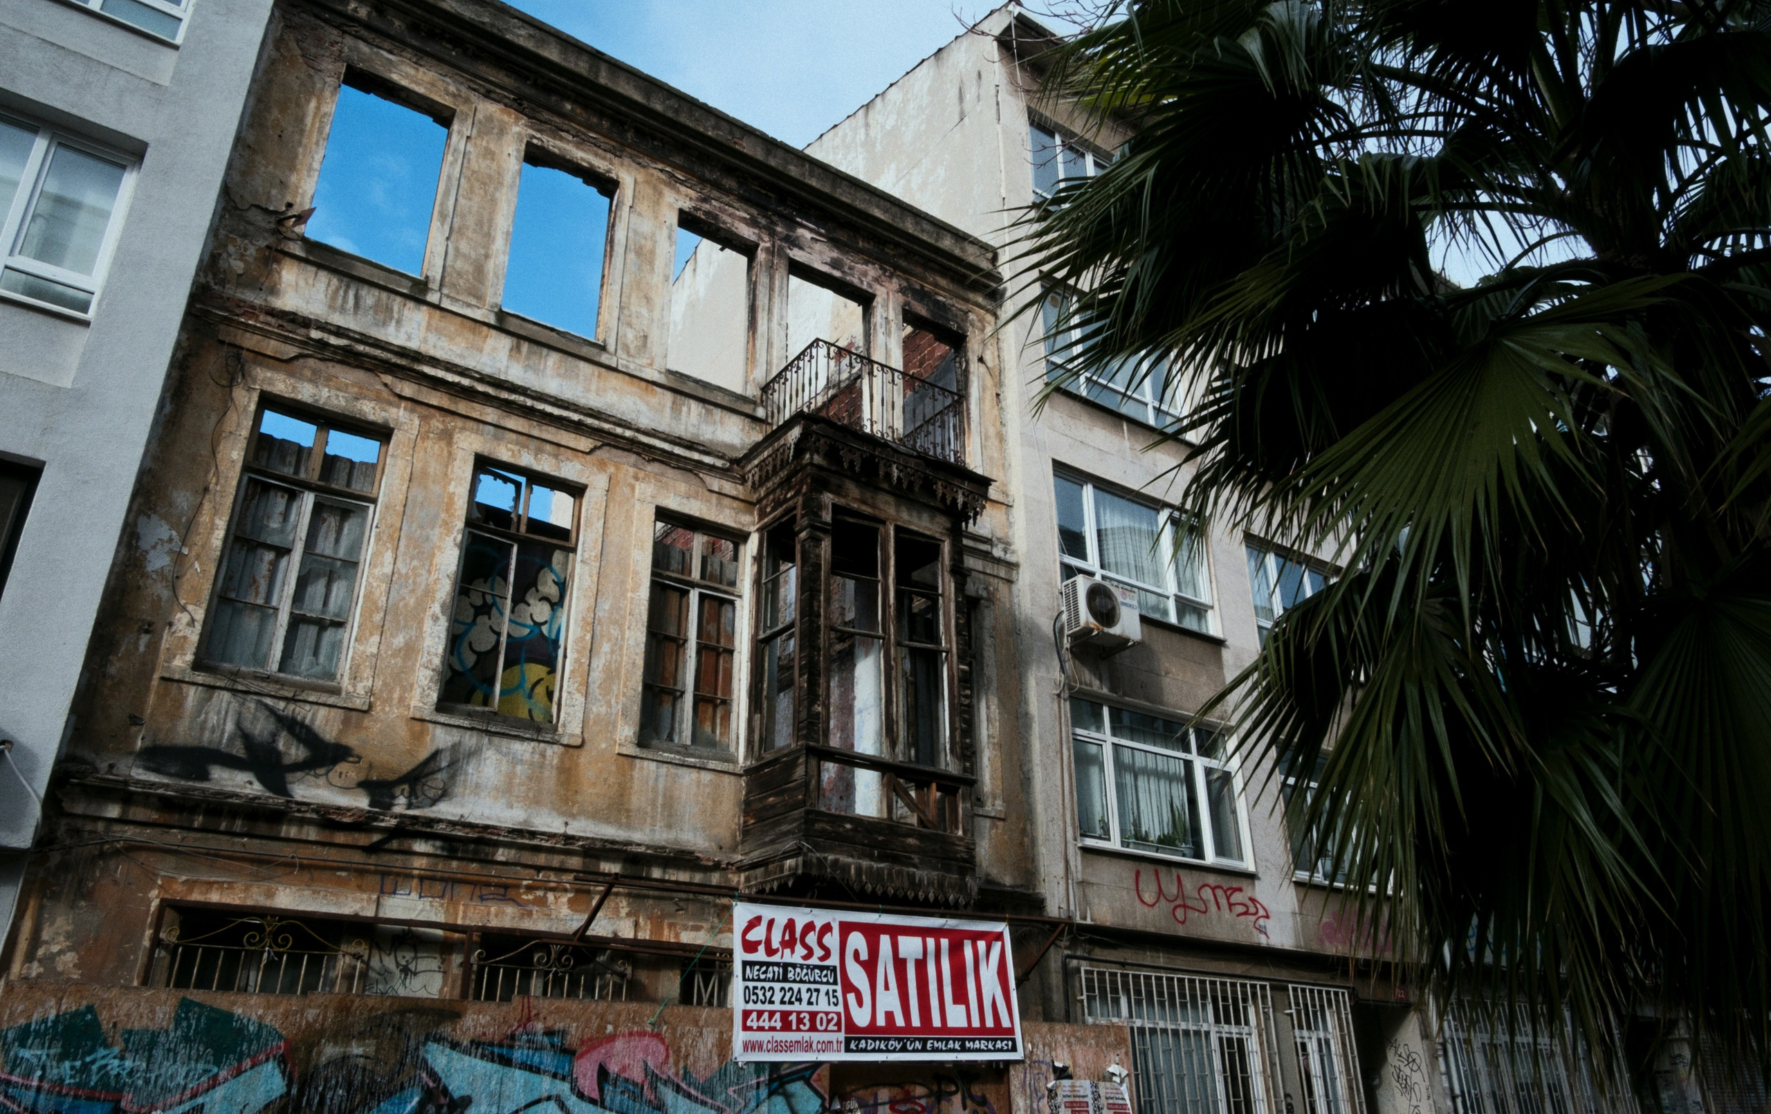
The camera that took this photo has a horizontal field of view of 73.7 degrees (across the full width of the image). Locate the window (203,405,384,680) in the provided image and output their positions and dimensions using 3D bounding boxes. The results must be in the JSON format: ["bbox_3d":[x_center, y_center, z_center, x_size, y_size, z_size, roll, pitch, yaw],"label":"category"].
[{"bbox_3d":[-4.350,-0.076,8.739,0.938,2.133,0.159,16,-29,-32],"label":"window"}]

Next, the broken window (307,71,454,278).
[{"bbox_3d":[-4.338,-3.248,10.177,0.947,1.859,0.212,16,-29,-32],"label":"broken window"}]

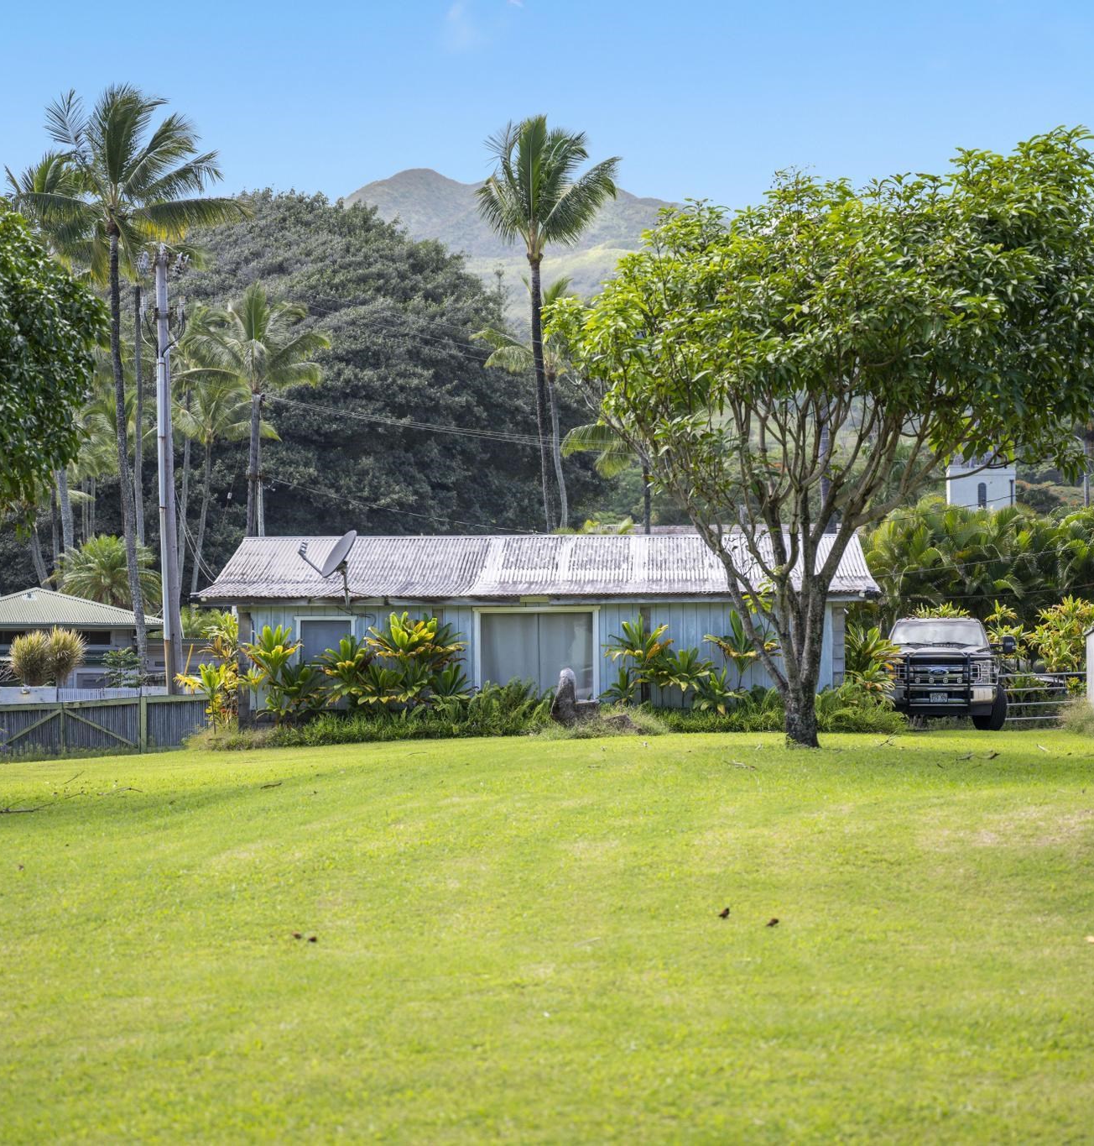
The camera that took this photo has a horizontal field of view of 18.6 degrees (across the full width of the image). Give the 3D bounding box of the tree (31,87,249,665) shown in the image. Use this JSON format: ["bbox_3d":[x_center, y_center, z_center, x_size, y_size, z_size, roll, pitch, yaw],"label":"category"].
[{"bbox_3d":[-10.262,-4.098,84.146,5.400,16.433,5.400,0,-2,0],"label":"tree"}]

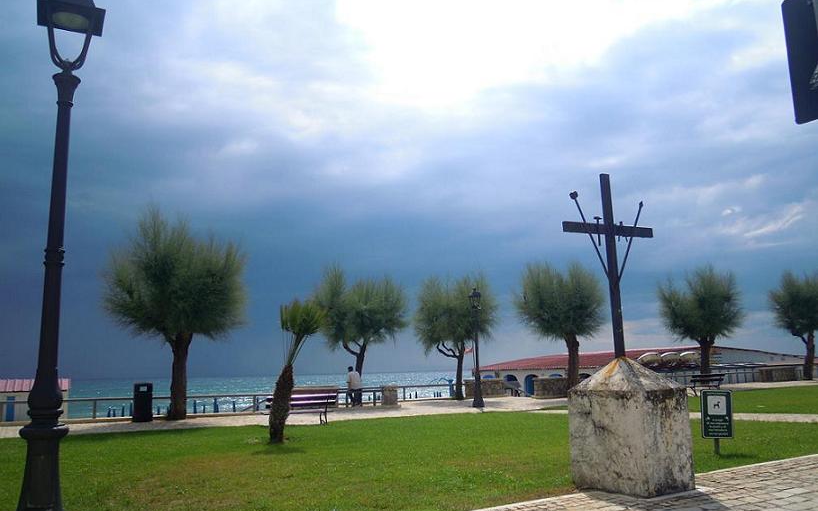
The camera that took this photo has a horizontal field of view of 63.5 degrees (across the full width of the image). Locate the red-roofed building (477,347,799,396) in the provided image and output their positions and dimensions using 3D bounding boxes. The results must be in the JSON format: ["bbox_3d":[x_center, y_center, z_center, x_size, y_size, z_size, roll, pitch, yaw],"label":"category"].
[{"bbox_3d":[17.015,9.540,52.948,16.000,3.850,19.000,4,-11,-28],"label":"red-roofed building"}]

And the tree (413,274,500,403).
[{"bbox_3d":[2.487,4.205,33.924,4.200,6.300,4.200,-1,-10,0],"label":"tree"}]

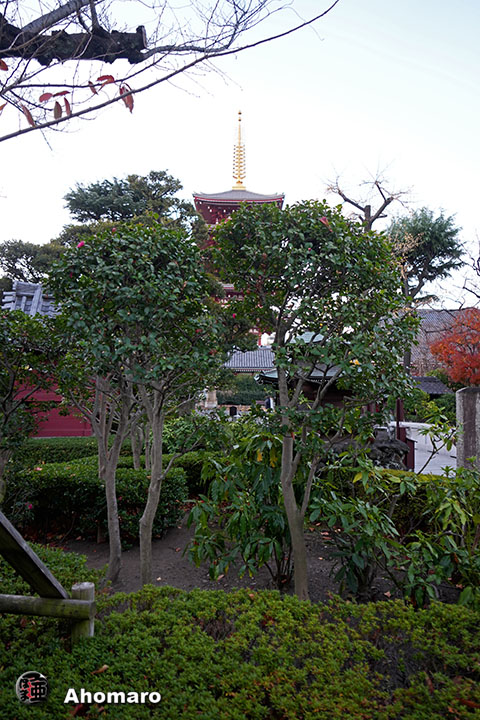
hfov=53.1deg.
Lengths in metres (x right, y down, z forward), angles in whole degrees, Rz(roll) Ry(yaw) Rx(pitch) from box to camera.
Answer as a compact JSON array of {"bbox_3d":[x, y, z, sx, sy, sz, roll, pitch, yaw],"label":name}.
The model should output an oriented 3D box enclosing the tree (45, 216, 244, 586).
[{"bbox_3d":[-0.794,0.397,4.161,1.680,3.020,1.550,0,-5,0],"label":"tree"}]

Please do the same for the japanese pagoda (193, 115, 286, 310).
[{"bbox_3d":[0.029,-18.332,85.233,16.200,53.300,16.200,0,-5,0],"label":"japanese pagoda"}]

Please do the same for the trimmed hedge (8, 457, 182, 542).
[{"bbox_3d":[-1.719,1.617,5.588,2.050,0.800,1.050,0,-5,0],"label":"trimmed hedge"}]

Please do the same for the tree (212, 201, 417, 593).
[{"bbox_3d":[0.587,0.336,3.886,1.650,3.120,1.550,0,-5,0],"label":"tree"}]

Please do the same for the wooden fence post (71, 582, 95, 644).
[{"bbox_3d":[-0.711,1.350,2.149,0.108,0.800,0.108,0,-5,0],"label":"wooden fence post"}]

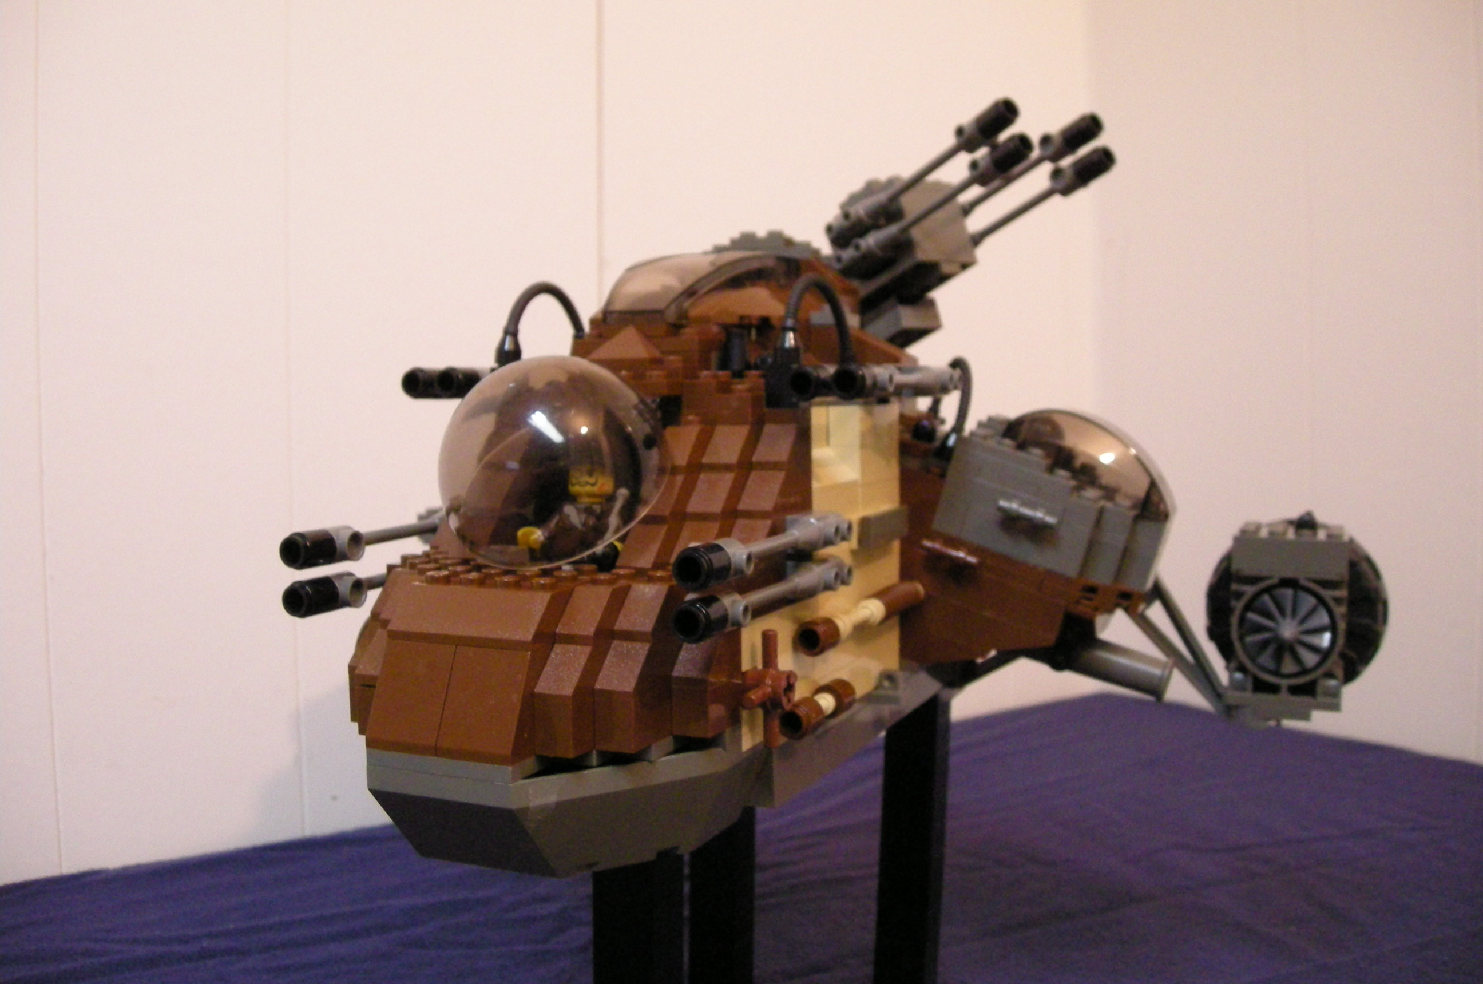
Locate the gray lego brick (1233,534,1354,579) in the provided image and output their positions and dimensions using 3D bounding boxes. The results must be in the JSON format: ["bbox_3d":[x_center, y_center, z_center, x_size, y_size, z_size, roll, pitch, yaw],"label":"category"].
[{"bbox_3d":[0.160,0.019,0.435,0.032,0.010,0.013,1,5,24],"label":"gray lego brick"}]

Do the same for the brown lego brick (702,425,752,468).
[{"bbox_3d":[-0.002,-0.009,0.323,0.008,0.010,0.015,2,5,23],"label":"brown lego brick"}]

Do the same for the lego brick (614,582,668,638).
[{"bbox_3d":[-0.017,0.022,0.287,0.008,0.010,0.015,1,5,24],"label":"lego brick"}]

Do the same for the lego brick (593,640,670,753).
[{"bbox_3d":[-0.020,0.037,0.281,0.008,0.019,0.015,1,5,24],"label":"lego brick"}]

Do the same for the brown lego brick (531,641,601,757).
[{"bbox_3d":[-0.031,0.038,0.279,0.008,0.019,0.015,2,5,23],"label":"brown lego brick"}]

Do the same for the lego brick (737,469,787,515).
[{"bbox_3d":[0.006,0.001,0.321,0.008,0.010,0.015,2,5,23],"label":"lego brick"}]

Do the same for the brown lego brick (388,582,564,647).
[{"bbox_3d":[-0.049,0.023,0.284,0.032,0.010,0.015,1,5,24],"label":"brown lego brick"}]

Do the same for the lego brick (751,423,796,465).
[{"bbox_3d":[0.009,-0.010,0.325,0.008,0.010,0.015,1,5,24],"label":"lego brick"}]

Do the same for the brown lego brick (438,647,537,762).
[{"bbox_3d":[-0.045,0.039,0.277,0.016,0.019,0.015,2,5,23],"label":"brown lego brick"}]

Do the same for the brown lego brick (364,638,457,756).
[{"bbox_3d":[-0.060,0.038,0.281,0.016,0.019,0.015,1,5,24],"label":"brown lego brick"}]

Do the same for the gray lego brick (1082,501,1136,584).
[{"bbox_3d":[0.096,0.013,0.387,0.008,0.019,0.010,19,12,21],"label":"gray lego brick"}]

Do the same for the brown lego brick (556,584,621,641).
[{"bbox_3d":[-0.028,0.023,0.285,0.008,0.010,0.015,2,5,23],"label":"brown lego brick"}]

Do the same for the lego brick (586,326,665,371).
[{"bbox_3d":[-0.026,-0.033,0.335,0.016,0.010,0.008,1,5,24],"label":"lego brick"}]

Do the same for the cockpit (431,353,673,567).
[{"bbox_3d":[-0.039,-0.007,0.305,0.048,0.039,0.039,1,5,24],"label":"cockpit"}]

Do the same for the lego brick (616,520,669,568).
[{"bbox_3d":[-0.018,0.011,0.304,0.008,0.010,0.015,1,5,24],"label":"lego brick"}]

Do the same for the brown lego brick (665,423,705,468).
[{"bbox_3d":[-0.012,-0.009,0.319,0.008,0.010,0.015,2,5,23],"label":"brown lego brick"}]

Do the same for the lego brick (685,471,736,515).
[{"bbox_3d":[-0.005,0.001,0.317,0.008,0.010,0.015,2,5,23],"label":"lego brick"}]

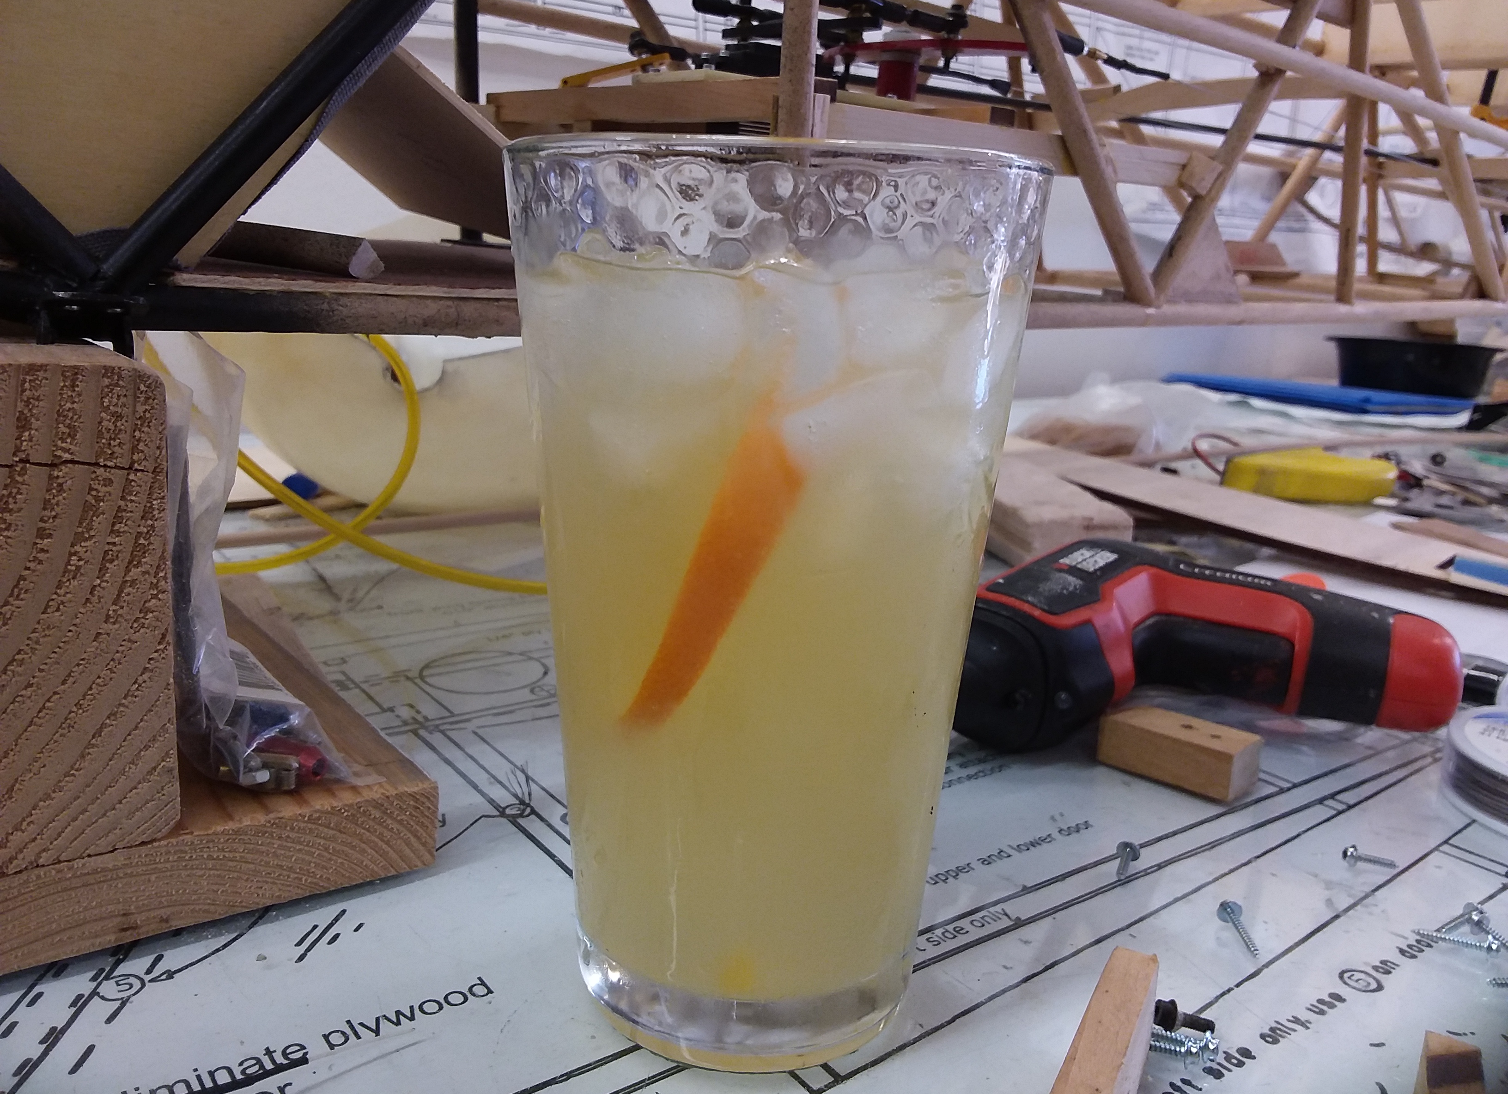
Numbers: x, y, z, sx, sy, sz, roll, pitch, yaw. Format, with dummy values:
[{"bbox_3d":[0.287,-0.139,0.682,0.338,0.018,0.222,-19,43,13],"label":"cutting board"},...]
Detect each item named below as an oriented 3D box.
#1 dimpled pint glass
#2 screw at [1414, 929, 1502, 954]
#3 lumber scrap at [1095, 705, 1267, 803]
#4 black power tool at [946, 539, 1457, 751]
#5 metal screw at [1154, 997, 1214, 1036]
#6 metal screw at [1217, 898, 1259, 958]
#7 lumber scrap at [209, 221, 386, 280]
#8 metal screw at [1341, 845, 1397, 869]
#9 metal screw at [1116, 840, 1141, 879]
[{"bbox_3d":[0.001,0.011,0.212,0.089,0.150,0.089,2,13,0],"label":"dimpled pint glass"},{"bbox_3d":[0.148,0.083,0.248,0.016,0.005,0.005,3,11,32],"label":"screw"},{"bbox_3d":[0.121,0.058,0.335,0.019,0.013,0.039,-10,17,-44],"label":"lumber scrap"},{"bbox_3d":[0.139,0.036,0.360,0.142,0.047,0.120,9,14,29],"label":"black power tool"},{"bbox_3d":[0.079,0.087,0.217,0.012,0.006,0.006,17,12,-5],"label":"metal screw"},{"bbox_3d":[0.103,0.081,0.248,0.005,0.005,0.016,2,19,-2],"label":"metal screw"},{"bbox_3d":[-0.133,-0.085,0.331,0.058,0.011,0.013,12,15,19],"label":"lumber scrap"},{"bbox_3d":[0.148,0.075,0.282,0.012,0.005,0.005,13,13,4],"label":"metal screw"},{"bbox_3d":[0.088,0.074,0.277,0.006,0.006,0.011,8,25,25],"label":"metal screw"}]

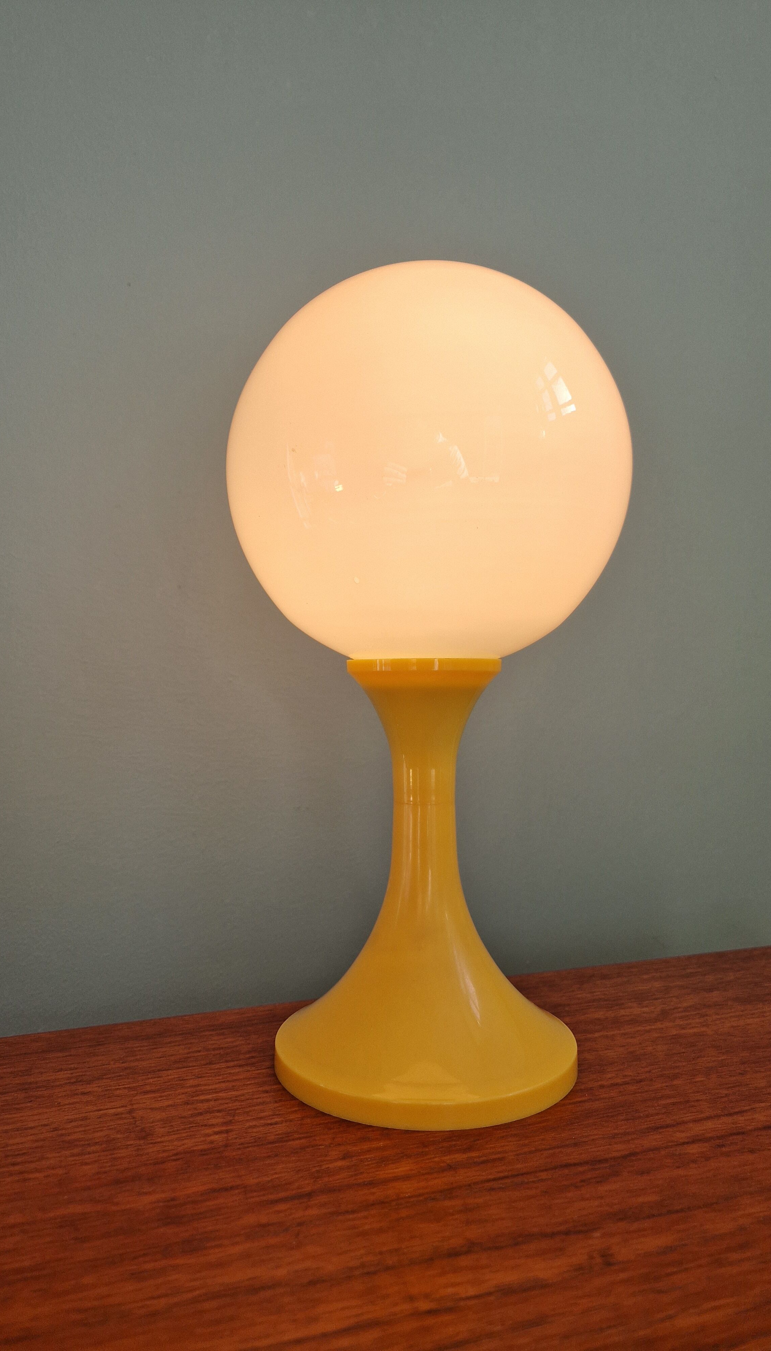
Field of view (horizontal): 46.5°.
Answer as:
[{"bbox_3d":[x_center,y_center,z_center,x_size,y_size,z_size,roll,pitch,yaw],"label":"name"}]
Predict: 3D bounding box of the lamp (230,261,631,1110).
[{"bbox_3d":[0.021,-0.004,0.458,0.202,0.397,0.202,0,-1,0],"label":"lamp"}]

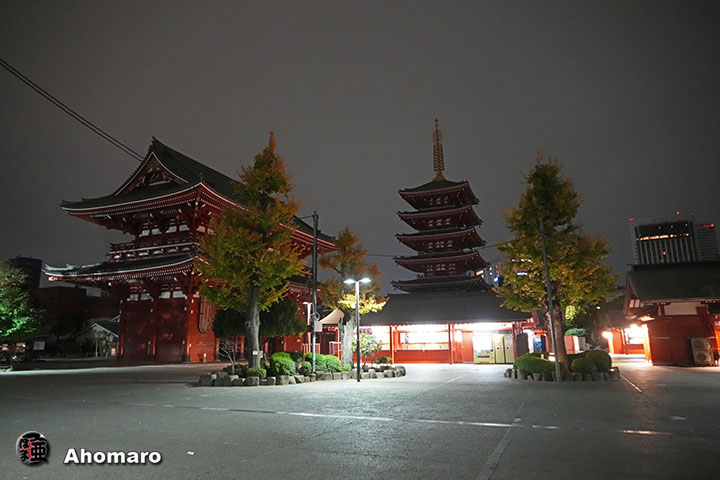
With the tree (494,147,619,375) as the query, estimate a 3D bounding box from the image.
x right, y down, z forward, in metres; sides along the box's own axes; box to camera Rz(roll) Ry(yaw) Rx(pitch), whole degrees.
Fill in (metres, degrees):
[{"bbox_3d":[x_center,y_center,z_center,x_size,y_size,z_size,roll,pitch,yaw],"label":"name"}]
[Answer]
[{"bbox_3d":[7.975,0.790,19.855,4.565,9.364,4.800,-5,-12,22],"label":"tree"}]

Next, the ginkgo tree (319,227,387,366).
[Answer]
[{"bbox_3d":[-0.381,2.865,24.715,3.508,7.308,3.300,0,-11,-1],"label":"ginkgo tree"}]

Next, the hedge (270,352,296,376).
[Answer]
[{"bbox_3d":[-3.281,5.346,20.598,1.103,1.009,1.200,1,-11,-9],"label":"hedge"}]

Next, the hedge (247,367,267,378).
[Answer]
[{"bbox_3d":[-4.262,5.461,19.771,0.806,0.485,0.800,2,-12,-12],"label":"hedge"}]

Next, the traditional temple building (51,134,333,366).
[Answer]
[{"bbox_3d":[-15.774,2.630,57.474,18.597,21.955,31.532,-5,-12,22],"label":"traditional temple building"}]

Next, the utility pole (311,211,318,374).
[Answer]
[{"bbox_3d":[-2.043,2.286,21.575,0.300,7.459,0.300,0,-11,-5],"label":"utility pole"}]

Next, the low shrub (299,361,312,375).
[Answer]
[{"bbox_3d":[-2.393,5.619,21.075,0.611,0.637,0.600,1,-11,-6],"label":"low shrub"}]

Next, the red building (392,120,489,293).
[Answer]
[{"bbox_3d":[18.832,-3.108,110.034,18.803,52.372,18.803,-5,-12,22],"label":"red building"}]

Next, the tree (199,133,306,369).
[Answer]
[{"bbox_3d":[-4.961,0.356,22.215,4.778,11.471,4.700,2,-12,-12],"label":"tree"}]

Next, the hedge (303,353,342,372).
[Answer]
[{"bbox_3d":[-1.690,5.566,21.665,1.801,0.952,1.300,0,-11,-4],"label":"hedge"}]

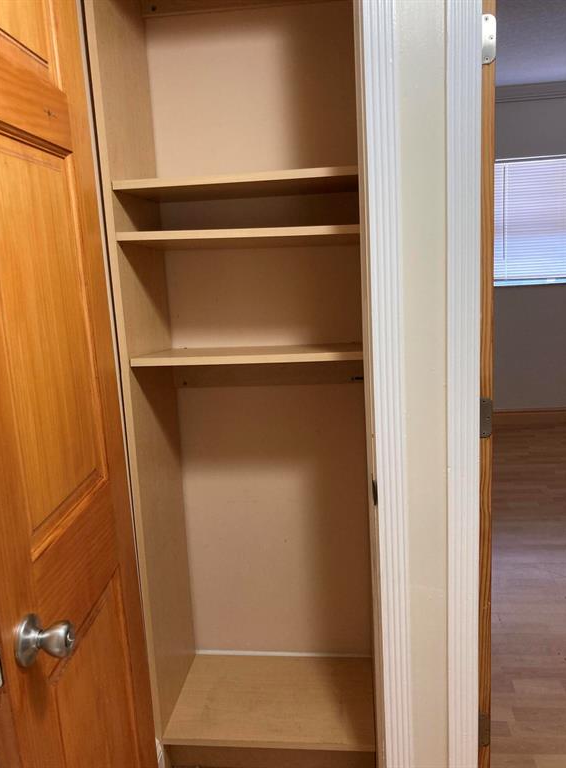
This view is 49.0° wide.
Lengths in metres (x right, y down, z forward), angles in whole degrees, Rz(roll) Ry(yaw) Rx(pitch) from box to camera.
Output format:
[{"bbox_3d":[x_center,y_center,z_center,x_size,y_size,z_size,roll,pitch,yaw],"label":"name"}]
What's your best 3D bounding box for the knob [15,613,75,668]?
[{"bbox_3d":[-0.324,0.356,0.863,0.061,0.069,0.069,-3,11,3],"label":"knob"}]

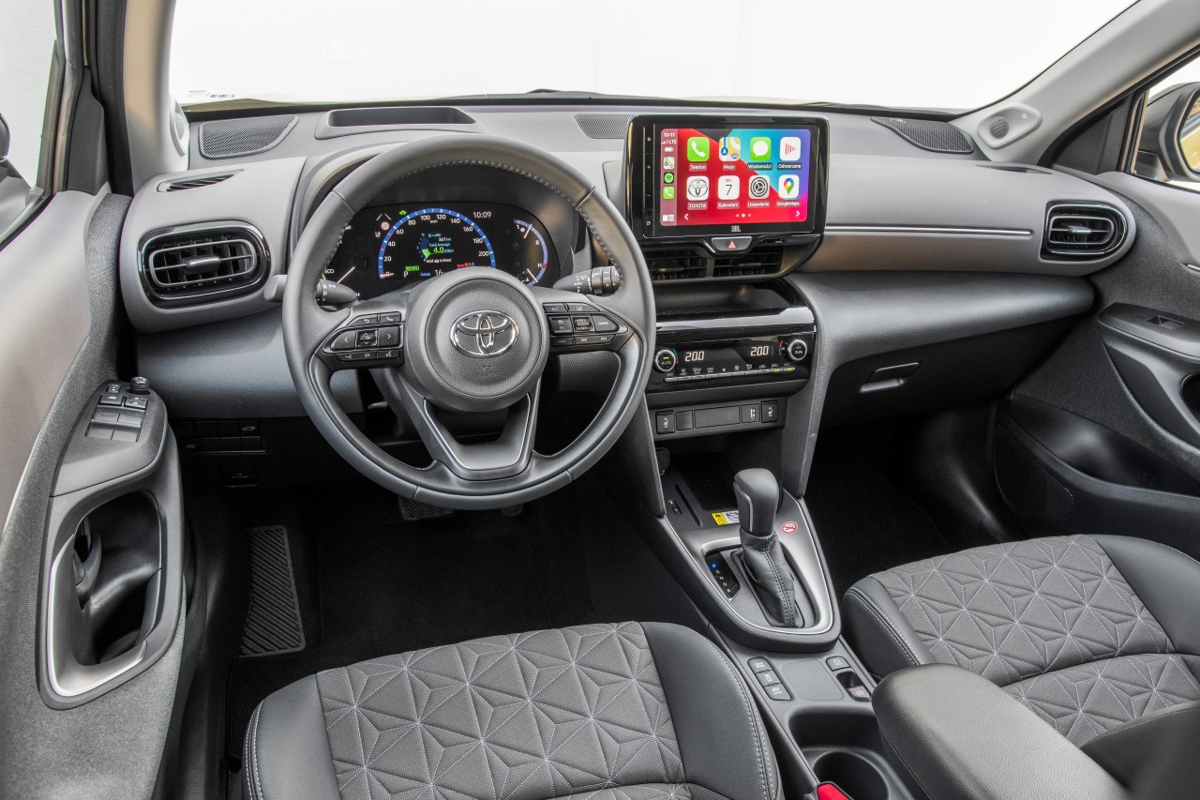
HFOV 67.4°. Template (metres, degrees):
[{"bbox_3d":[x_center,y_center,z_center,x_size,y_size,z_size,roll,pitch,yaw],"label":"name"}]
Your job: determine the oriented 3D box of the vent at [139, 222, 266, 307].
[{"bbox_3d":[-0.447,-0.156,1.023,0.133,0.086,0.035,-13,18,-27],"label":"vent"}]

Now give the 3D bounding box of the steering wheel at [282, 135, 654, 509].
[{"bbox_3d":[-0.120,-0.075,0.889,0.365,0.365,0.090,-5,4,-17],"label":"steering wheel"}]

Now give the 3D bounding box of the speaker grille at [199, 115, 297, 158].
[{"bbox_3d":[-0.507,-0.381,1.307,0.150,0.020,0.120,-15,45,-27],"label":"speaker grille"}]

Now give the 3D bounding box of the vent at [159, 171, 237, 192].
[{"bbox_3d":[-0.508,-0.276,1.139,0.102,0.020,0.040,-22,48,-33],"label":"vent"}]

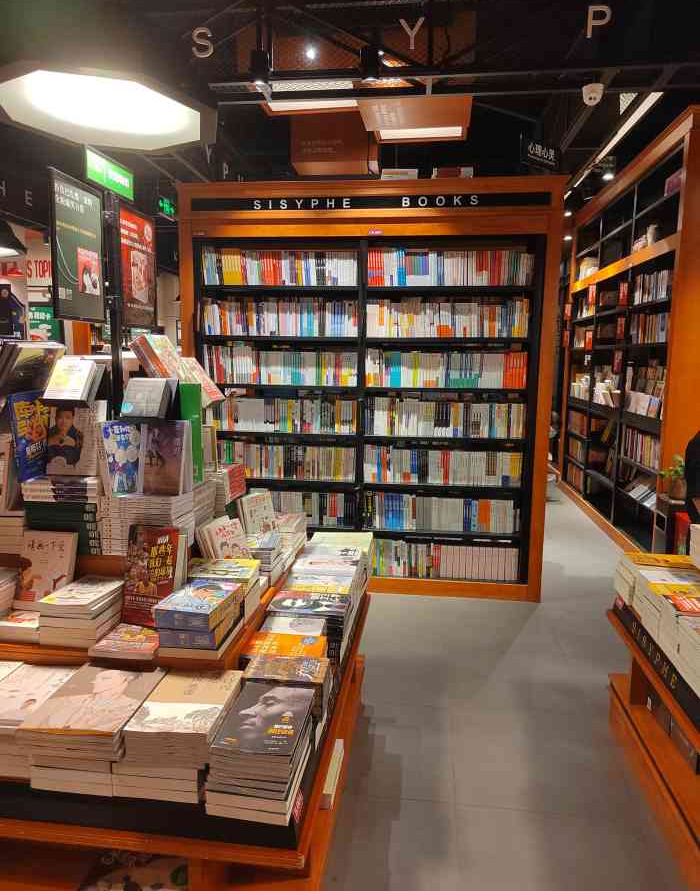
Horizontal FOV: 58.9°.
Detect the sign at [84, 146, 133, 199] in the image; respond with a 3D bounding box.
[{"bbox_3d":[-0.816,-0.916,2.109,0.030,0.094,0.310,1,8,6],"label":"sign"}]

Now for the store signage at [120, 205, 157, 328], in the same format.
[{"bbox_3d":[-0.799,-0.662,2.352,0.025,0.420,0.285,1,8,6],"label":"store signage"}]

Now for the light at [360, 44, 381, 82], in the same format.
[{"bbox_3d":[0.099,-1.861,3.021,0.088,0.150,0.090,1,8,6],"label":"light"}]

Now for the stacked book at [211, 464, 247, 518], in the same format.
[{"bbox_3d":[-0.515,0.163,2.406,0.165,0.165,0.230,1,8,6],"label":"stacked book"}]

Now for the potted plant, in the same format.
[{"bbox_3d":[2.071,0.198,3.974,0.150,0.285,0.150,1,8,6],"label":"potted plant"}]

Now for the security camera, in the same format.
[{"bbox_3d":[1.207,-1.739,3.073,0.095,0.095,0.100,1,8,6],"label":"security camera"}]

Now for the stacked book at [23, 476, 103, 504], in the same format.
[{"bbox_3d":[-0.874,0.135,1.957,0.235,0.065,0.165,1,8,6],"label":"stacked book"}]

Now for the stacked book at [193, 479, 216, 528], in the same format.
[{"bbox_3d":[-0.579,0.200,2.184,0.150,0.145,0.210,1,8,6],"label":"stacked book"}]

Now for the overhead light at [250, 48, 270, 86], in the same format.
[{"bbox_3d":[-0.445,-1.874,3.077,0.088,0.150,0.090,1,8,6],"label":"overhead light"}]

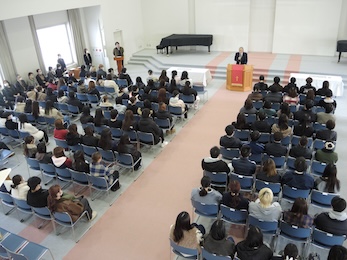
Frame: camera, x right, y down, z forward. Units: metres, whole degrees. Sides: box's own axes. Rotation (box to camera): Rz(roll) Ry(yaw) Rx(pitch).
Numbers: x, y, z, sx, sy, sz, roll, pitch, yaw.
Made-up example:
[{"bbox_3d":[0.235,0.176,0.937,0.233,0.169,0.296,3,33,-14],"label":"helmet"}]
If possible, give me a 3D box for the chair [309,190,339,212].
[{"bbox_3d":[2.880,1.378,5.444,0.485,0.765,0.490,9,30,23],"label":"chair"}]

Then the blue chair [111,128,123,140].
[{"bbox_3d":[-1.590,0.188,8.838,0.515,0.775,0.525,9,29,23],"label":"blue chair"}]

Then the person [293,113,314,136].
[{"bbox_3d":[3.465,0.134,7.584,0.520,1.270,0.760,8,29,24],"label":"person"}]

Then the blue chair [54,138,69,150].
[{"bbox_3d":[-3.046,0.528,8.250,0.500,0.780,0.550,9,30,23],"label":"blue chair"}]

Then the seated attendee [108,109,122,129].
[{"bbox_3d":[-1.527,-0.129,8.376,0.490,1.270,0.740,9,30,23],"label":"seated attendee"}]

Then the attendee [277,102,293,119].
[{"bbox_3d":[3.413,-0.326,8.626,0.480,1.250,0.740,8,29,22],"label":"attendee"}]

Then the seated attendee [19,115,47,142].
[{"bbox_3d":[-4.179,0.027,8.672,0.500,1.250,0.760,8,30,24],"label":"seated attendee"}]

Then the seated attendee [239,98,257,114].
[{"bbox_3d":[2.395,-0.476,9.041,0.500,1.250,0.740,8,29,22],"label":"seated attendee"}]

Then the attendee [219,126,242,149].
[{"bbox_3d":[1.501,0.413,7.332,0.520,1.320,0.750,8,29,22],"label":"attendee"}]

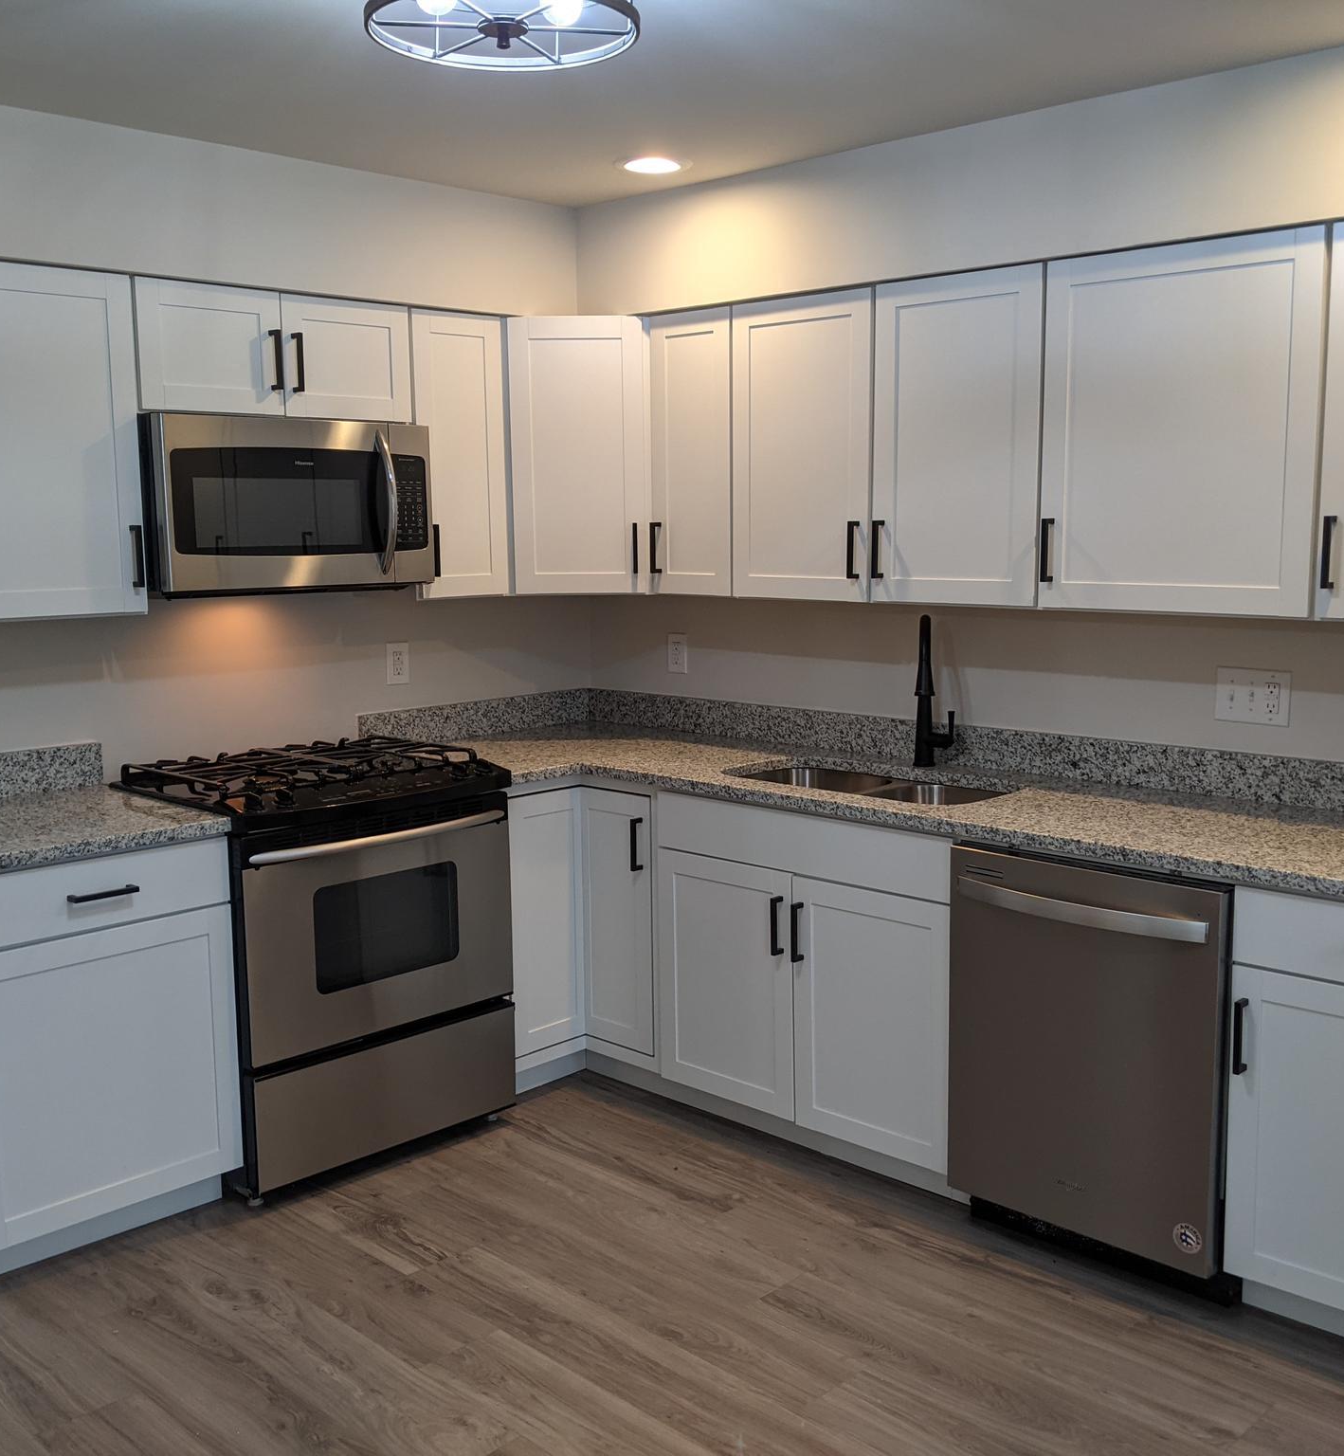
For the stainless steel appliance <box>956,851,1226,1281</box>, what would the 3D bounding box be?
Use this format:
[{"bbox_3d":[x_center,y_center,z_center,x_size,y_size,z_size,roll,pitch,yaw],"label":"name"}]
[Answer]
[{"bbox_3d":[1.034,0.655,3.337,0.606,0.820,0.630,7,11,44],"label":"stainless steel appliance"}]

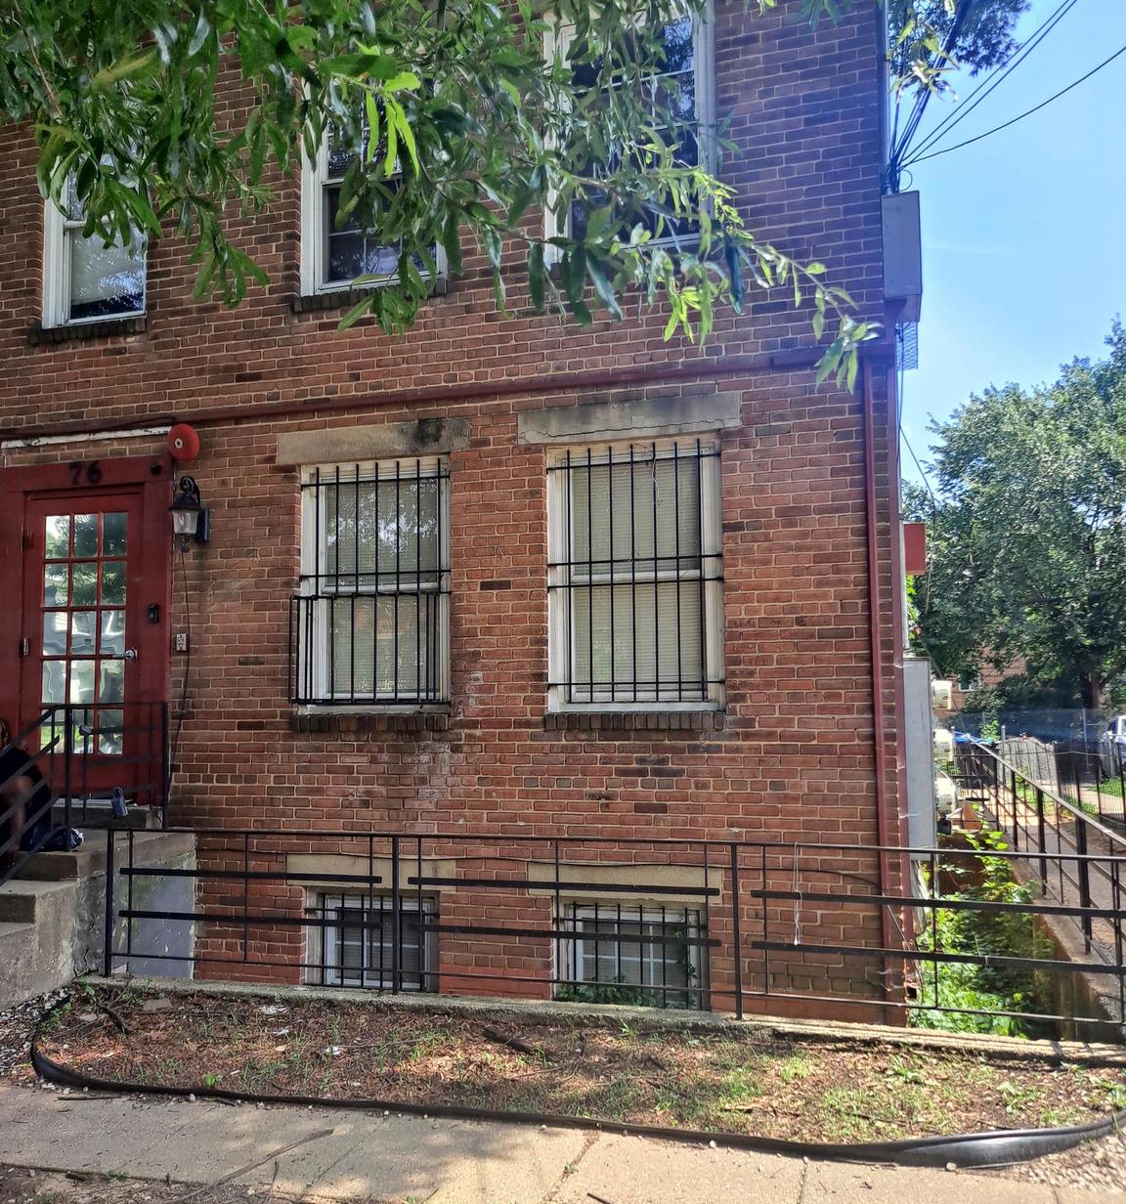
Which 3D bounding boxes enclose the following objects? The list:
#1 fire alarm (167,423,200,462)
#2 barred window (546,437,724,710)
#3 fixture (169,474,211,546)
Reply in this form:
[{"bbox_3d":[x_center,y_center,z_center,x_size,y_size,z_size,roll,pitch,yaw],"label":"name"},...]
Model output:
[{"bbox_3d":[-2.514,-1.055,7.182,0.250,0.250,0.085,-2,-5,16],"label":"fire alarm"},{"bbox_3d":[0.416,-0.177,6.358,1.055,1.510,0.050,-2,-5,16],"label":"barred window"},{"bbox_3d":[-2.417,-0.572,7.022,0.205,0.490,0.260,-2,-5,16],"label":"fixture"}]

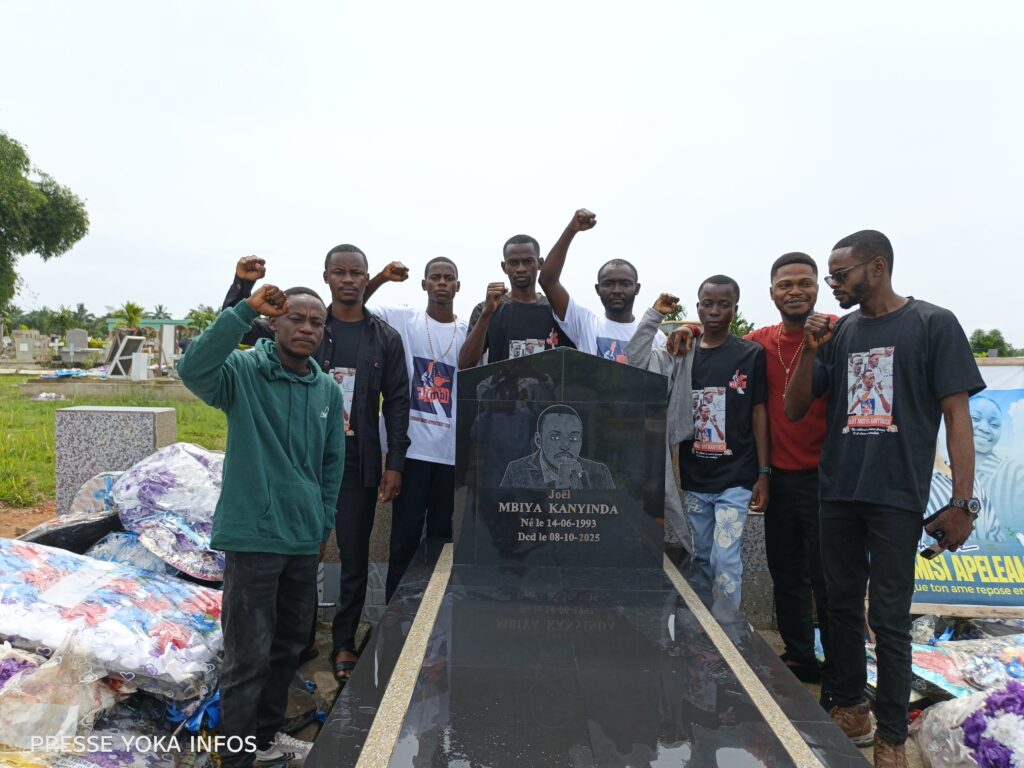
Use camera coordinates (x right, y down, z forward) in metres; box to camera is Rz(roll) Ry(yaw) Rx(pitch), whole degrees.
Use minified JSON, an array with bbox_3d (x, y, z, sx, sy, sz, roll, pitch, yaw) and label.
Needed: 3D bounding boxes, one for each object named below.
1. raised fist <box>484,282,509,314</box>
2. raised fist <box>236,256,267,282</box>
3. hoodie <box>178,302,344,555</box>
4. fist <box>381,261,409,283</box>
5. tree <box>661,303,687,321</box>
[{"bbox_3d":[-0.067,-0.371,2.950,0.095,0.120,0.095,1,3,-3],"label":"raised fist"},{"bbox_3d":[-1.041,-0.458,2.720,0.110,0.105,0.095,0,3,-23],"label":"raised fist"},{"bbox_3d":[-0.829,0.142,2.270,0.560,0.830,0.400,0,3,-27],"label":"hoodie"},{"bbox_3d":[-0.539,-0.516,3.120,0.110,0.100,0.095,0,3,-21],"label":"fist"},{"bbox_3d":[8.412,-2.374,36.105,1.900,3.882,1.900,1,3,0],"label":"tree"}]

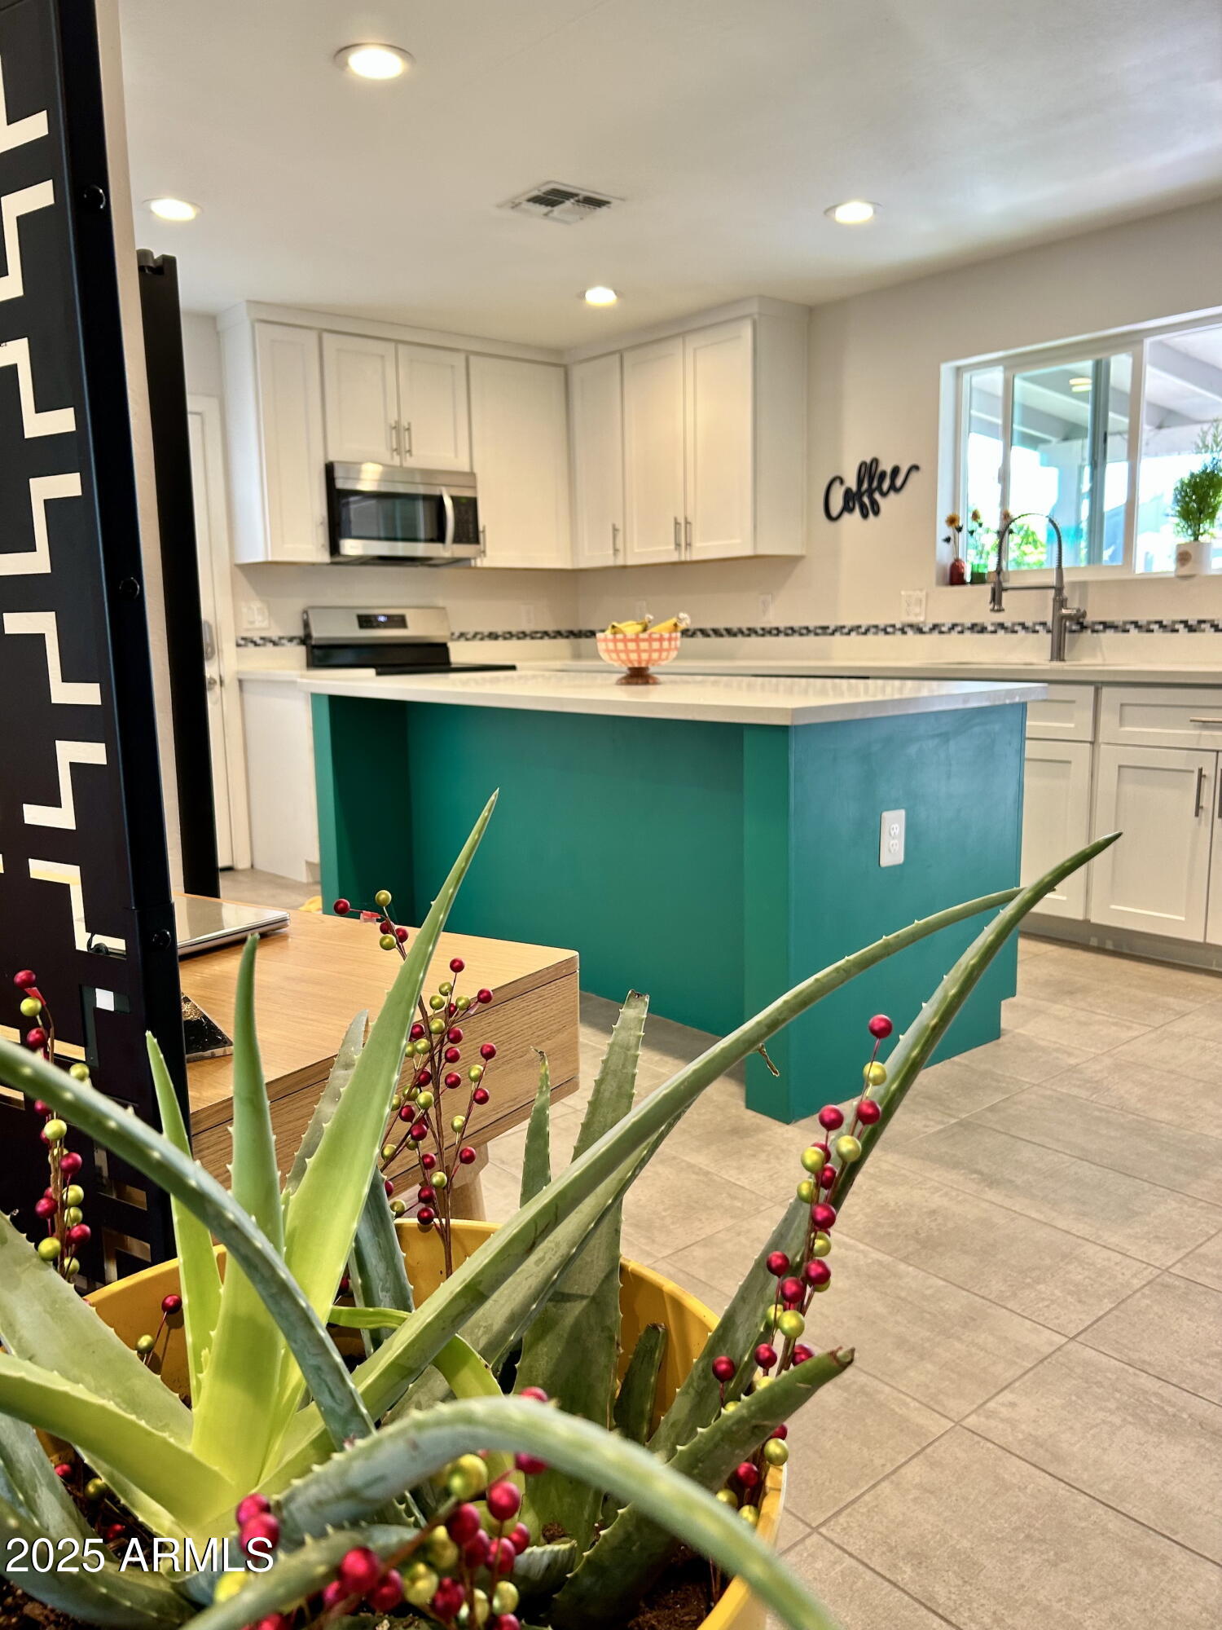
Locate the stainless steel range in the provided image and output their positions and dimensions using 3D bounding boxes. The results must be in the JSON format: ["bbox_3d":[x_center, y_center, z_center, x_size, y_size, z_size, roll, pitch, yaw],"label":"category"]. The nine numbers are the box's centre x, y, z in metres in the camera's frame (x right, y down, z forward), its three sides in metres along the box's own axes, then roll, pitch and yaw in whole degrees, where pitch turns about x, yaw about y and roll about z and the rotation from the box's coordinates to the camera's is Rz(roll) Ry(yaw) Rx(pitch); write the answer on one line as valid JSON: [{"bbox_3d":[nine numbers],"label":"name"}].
[{"bbox_3d":[-0.927,-0.387,5.790,0.759,1.190,0.700,-8,12,-40],"label":"stainless steel range"}]

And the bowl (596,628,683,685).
[{"bbox_3d":[0.078,-0.478,3.691,0.255,0.160,0.255,-1,9,0],"label":"bowl"}]

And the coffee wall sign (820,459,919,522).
[{"bbox_3d":[1.098,-1.382,5.199,0.020,0.250,0.500,-8,12,-40],"label":"coffee wall sign"}]

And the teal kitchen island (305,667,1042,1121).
[{"bbox_3d":[0.028,0.051,3.788,0.988,0.914,2.255,-8,12,-40],"label":"teal kitchen island"}]

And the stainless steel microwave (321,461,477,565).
[{"bbox_3d":[-1.034,-1.396,5.743,0.756,0.411,0.415,-8,12,-40],"label":"stainless steel microwave"}]

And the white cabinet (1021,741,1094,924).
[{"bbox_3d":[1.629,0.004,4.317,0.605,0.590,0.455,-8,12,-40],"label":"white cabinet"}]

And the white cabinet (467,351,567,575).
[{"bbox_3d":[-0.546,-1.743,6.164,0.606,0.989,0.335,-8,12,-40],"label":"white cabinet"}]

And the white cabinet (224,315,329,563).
[{"bbox_3d":[-1.471,-1.607,5.392,0.315,0.989,0.335,-8,12,-40],"label":"white cabinet"}]

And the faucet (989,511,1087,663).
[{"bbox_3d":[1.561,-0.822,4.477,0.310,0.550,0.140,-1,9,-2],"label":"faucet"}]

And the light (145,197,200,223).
[{"bbox_3d":[-1.411,-1.956,3.967,0.185,0.030,0.185,-1,9,0],"label":"light"}]

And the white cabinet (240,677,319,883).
[{"bbox_3d":[-1.358,-0.176,5.501,0.305,0.876,0.625,-8,12,-40],"label":"white cabinet"}]

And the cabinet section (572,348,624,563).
[{"bbox_3d":[0.053,-1.723,6.072,0.327,0.984,0.397,-8,11,-39],"label":"cabinet section"}]

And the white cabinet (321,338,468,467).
[{"bbox_3d":[-1.068,-1.879,5.698,0.752,0.559,0.335,-8,12,-40],"label":"white cabinet"}]

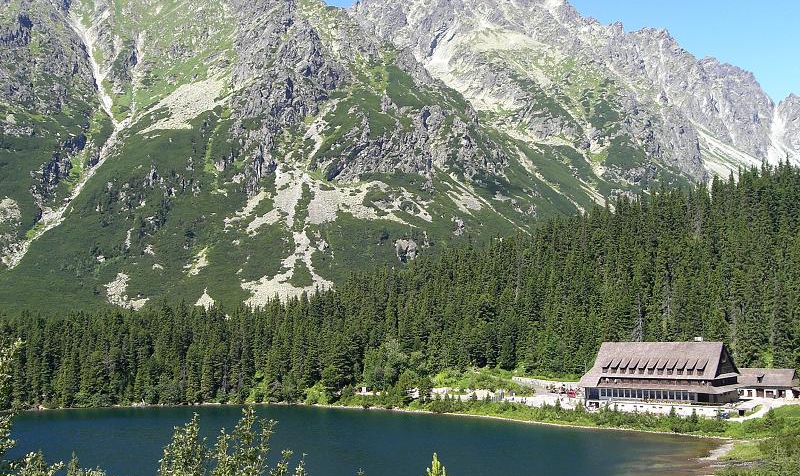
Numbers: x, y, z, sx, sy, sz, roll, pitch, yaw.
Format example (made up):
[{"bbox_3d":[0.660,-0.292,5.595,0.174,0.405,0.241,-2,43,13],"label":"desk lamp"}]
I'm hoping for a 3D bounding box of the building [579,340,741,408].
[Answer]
[{"bbox_3d":[76.270,39.570,258.730,41.280,17.240,23.000,-5,-7,35],"label":"building"}]

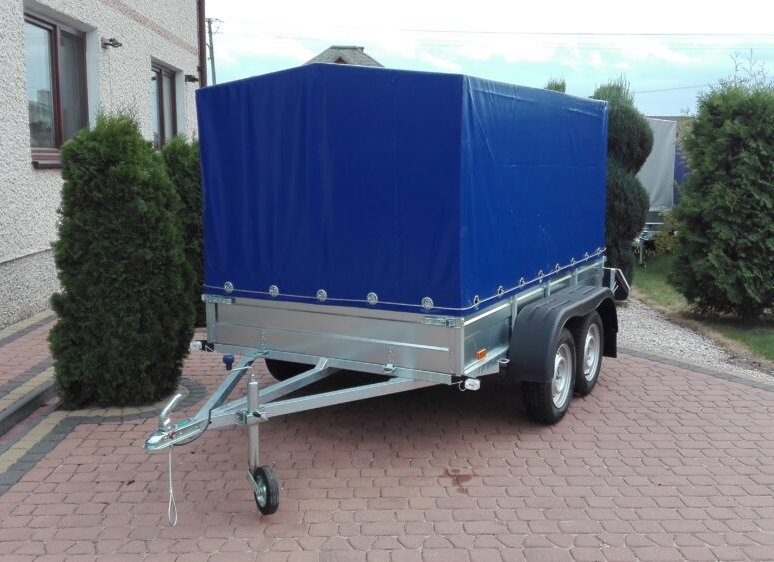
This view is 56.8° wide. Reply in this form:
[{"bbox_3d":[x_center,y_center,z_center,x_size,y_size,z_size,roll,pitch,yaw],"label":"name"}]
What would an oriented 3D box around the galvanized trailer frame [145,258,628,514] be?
[{"bbox_3d":[0.057,0.390,4.358,2.043,0.755,3.928,4,9,30],"label":"galvanized trailer frame"}]

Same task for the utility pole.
[{"bbox_3d":[-8.266,-8.007,34.641,0.750,9.020,0.280,-3,8,-13],"label":"utility pole"}]

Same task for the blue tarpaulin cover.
[{"bbox_3d":[0.322,-0.633,4.702,1.610,1.204,2.702,4,9,30],"label":"blue tarpaulin cover"}]

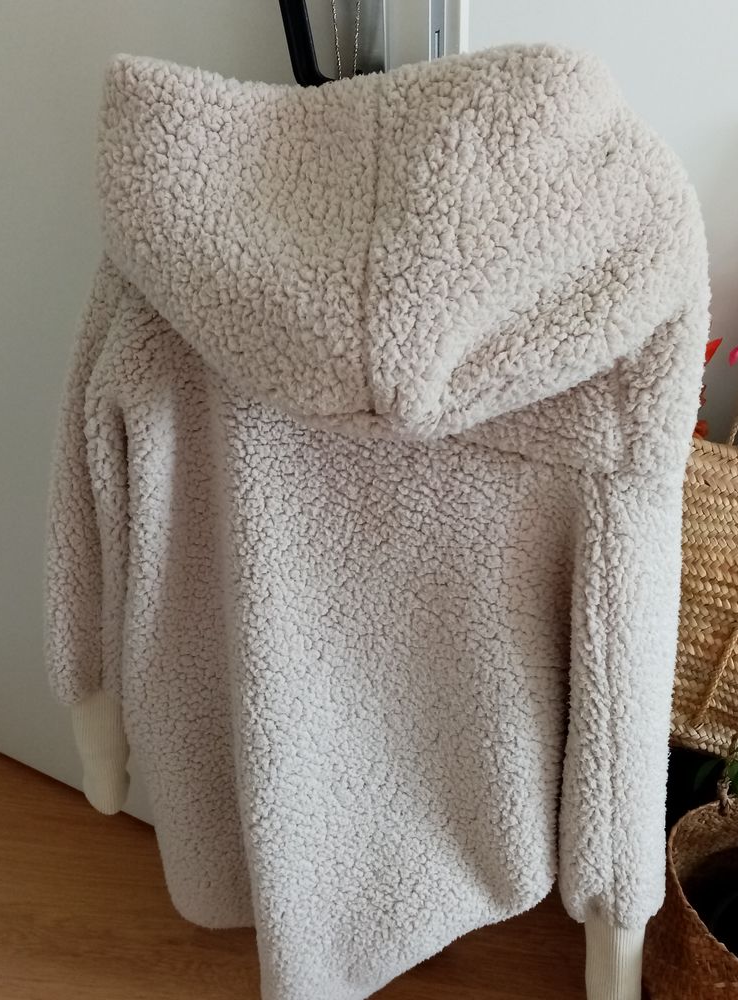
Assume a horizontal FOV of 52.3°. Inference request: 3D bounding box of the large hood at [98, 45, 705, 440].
[{"bbox_3d":[0.014,-0.163,0.508,0.390,0.240,0.180,10,29,24],"label":"large hood"}]

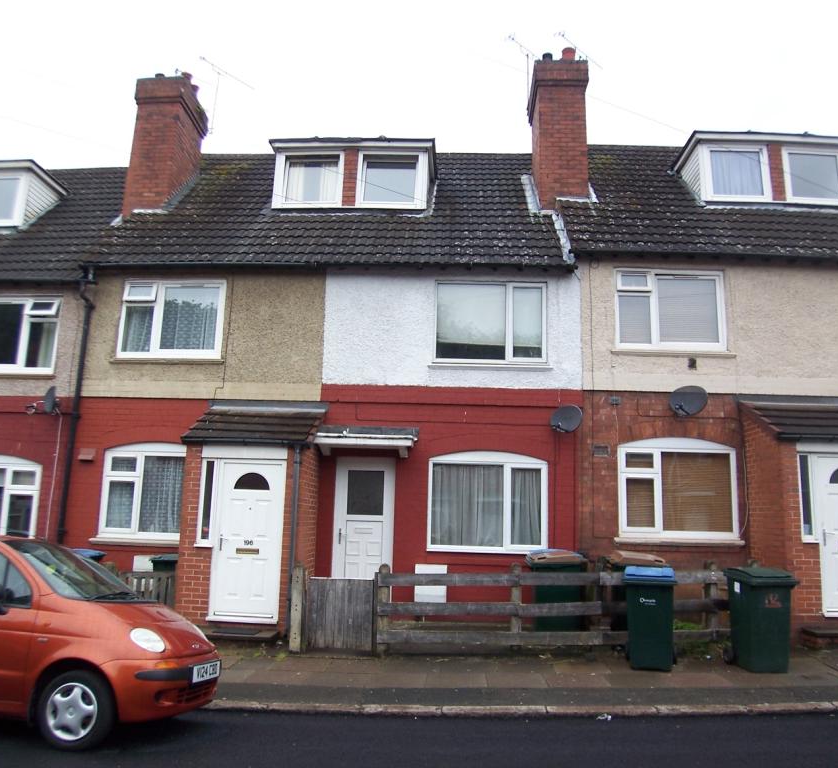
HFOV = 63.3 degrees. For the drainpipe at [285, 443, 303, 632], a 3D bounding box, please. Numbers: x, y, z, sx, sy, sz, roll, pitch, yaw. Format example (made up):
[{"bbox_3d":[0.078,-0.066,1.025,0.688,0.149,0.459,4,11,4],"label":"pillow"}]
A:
[{"bbox_3d":[-1.616,1.990,8.691,0.075,2.400,0.085,1,-10,3],"label":"drainpipe"}]

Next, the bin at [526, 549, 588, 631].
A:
[{"bbox_3d":[1.726,2.660,8.585,0.720,1.070,0.580,5,-11,-16],"label":"bin"}]

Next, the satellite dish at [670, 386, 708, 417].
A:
[{"bbox_3d":[3.826,0.248,9.632,0.370,0.440,0.510,10,-13,-38],"label":"satellite dish"}]

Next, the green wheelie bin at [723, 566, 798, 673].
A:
[{"bbox_3d":[3.721,2.590,7.465,0.570,1.070,0.720,1,-10,3],"label":"green wheelie bin"}]

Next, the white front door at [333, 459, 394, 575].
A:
[{"bbox_3d":[-0.804,2.144,9.869,0.880,2.120,0.080,1,-10,3],"label":"white front door"}]

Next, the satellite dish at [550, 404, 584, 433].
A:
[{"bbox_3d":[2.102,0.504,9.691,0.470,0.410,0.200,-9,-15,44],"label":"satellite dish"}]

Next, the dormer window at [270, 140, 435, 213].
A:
[{"bbox_3d":[-1.174,-3.560,12.272,2.860,1.380,1.100,1,-10,3],"label":"dormer window"}]

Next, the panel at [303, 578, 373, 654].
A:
[{"bbox_3d":[-0.932,2.740,8.089,0.800,0.880,0.060,1,-10,3],"label":"panel"}]

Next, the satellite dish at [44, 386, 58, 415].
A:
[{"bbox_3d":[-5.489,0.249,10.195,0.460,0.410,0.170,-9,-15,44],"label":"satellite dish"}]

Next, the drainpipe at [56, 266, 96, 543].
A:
[{"bbox_3d":[-5.222,0.728,10.199,0.200,5.200,0.240,1,-10,3],"label":"drainpipe"}]

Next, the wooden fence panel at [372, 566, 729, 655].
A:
[{"bbox_3d":[1.591,2.583,7.841,4.350,1.080,0.120,0,-10,3],"label":"wooden fence panel"}]

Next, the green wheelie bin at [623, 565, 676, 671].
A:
[{"bbox_3d":[2.512,2.556,7.490,0.580,1.070,0.720,-1,-11,15],"label":"green wheelie bin"}]

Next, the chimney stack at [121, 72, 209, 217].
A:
[{"bbox_3d":[-4.739,-4.294,12.744,0.920,3.000,1.250,1,-10,3],"label":"chimney stack"}]

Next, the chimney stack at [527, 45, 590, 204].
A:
[{"bbox_3d":[2.534,-4.397,12.352,0.930,3.200,1.250,1,-10,3],"label":"chimney stack"}]

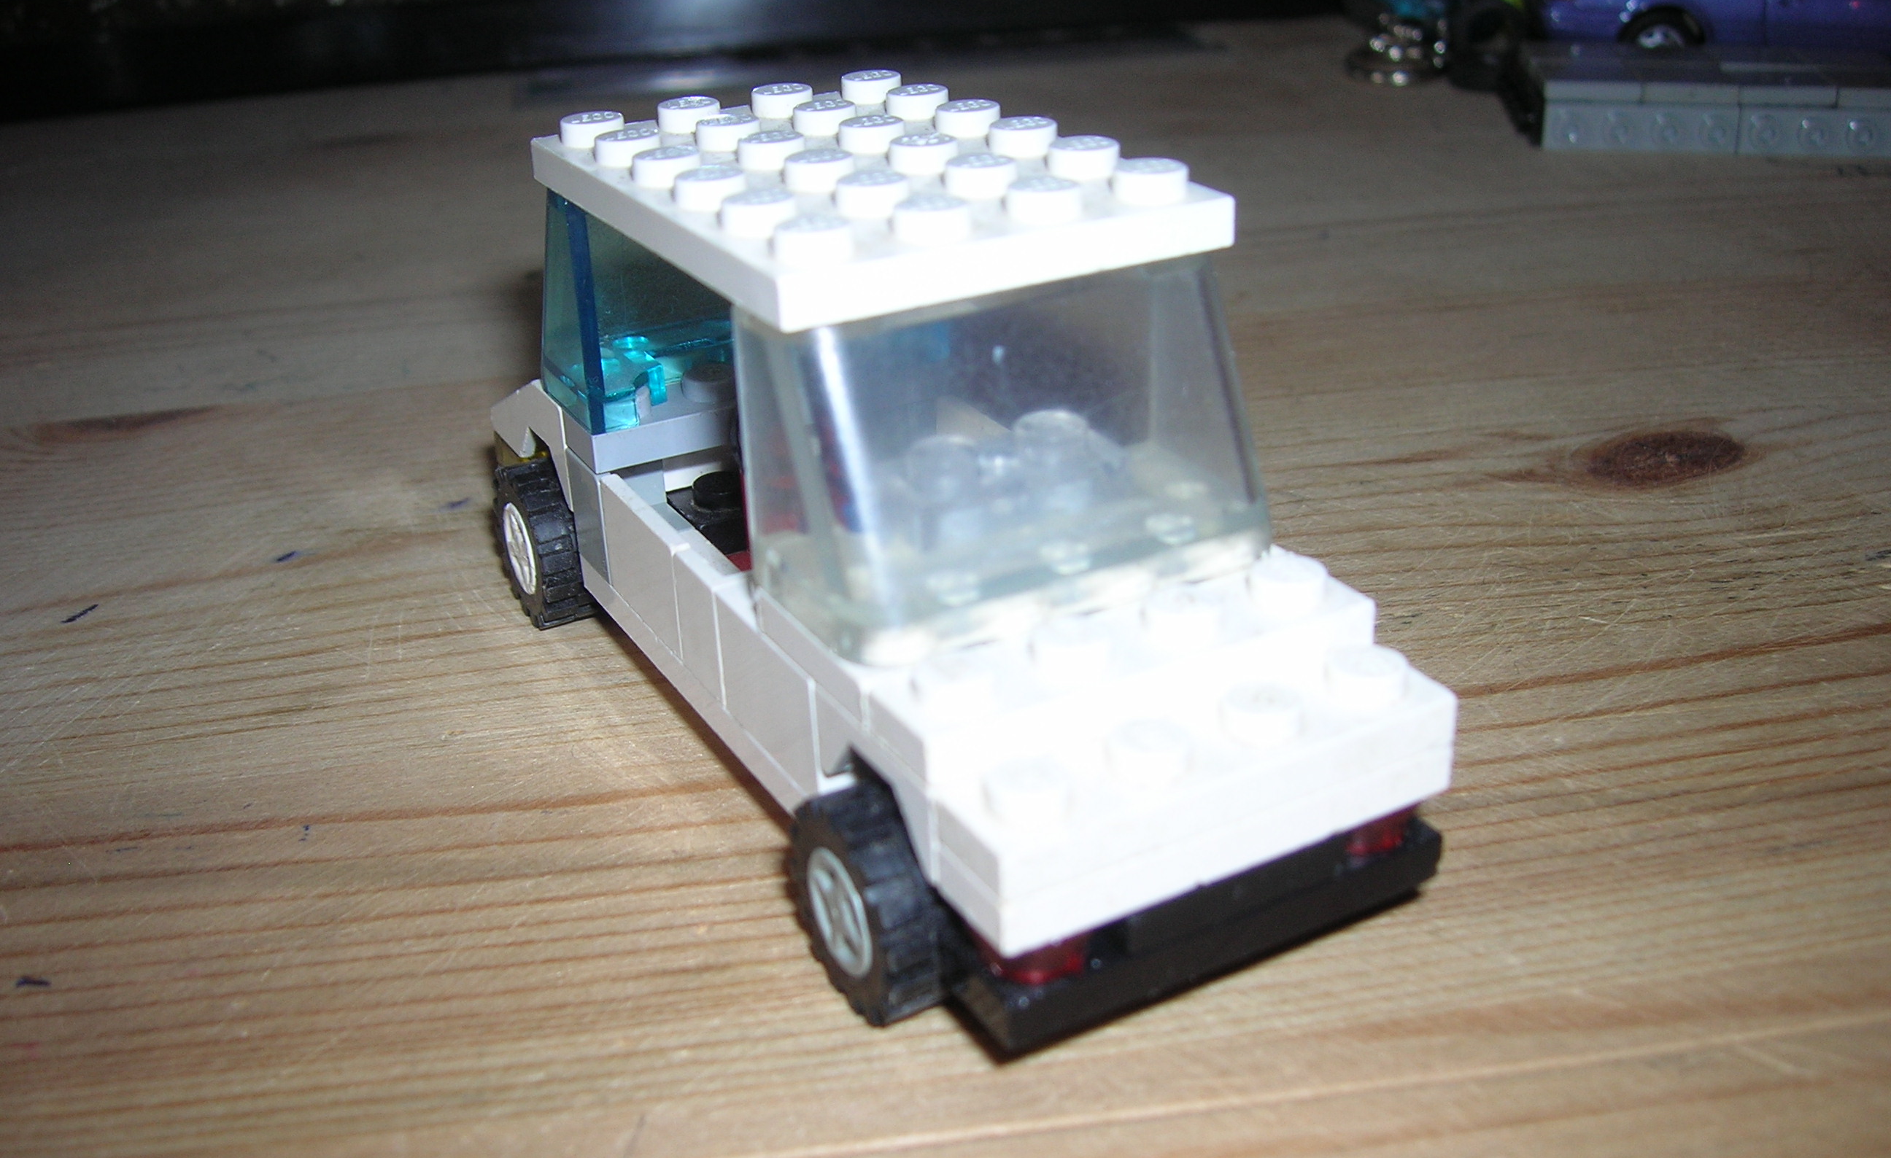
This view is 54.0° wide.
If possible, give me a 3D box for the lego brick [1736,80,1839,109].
[{"bbox_3d":[0.144,-0.084,0.320,0.016,0.003,0.012,3,26,11],"label":"lego brick"}]

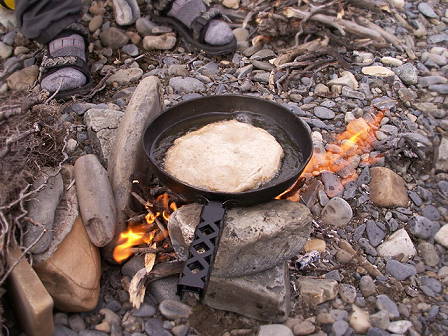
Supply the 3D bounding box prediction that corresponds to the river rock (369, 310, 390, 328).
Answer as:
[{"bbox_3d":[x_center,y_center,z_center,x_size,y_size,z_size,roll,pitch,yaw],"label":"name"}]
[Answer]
[{"bbox_3d":[0.220,0.214,0.640,0.029,0.018,0.024,13,40,14],"label":"river rock"}]

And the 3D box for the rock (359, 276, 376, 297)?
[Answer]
[{"bbox_3d":[0.210,0.172,0.664,0.026,0.023,0.033,0,39,0],"label":"rock"}]

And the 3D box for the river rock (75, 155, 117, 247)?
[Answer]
[{"bbox_3d":[-0.207,0.051,0.719,0.053,0.045,0.168,-12,50,-16],"label":"river rock"}]

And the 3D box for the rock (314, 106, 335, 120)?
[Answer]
[{"bbox_3d":[0.227,-0.123,1.026,0.045,0.026,0.040,0,39,0],"label":"rock"}]

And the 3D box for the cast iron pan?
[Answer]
[{"bbox_3d":[-0.006,0.023,0.717,0.280,0.056,0.456,7,39,6],"label":"cast iron pan"}]

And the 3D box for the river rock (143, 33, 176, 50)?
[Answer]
[{"bbox_3d":[-0.191,-0.374,1.341,0.094,0.035,0.045,-2,39,-4],"label":"river rock"}]

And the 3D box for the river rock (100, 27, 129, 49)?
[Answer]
[{"bbox_3d":[-0.320,-0.381,1.324,0.080,0.060,0.068,0,39,0],"label":"river rock"}]

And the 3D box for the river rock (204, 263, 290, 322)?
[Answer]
[{"bbox_3d":[0.036,0.162,0.644,0.116,0.062,0.085,8,40,10],"label":"river rock"}]

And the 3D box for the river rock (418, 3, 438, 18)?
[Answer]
[{"bbox_3d":[0.680,-0.524,1.508,0.062,0.045,0.070,10,40,12],"label":"river rock"}]

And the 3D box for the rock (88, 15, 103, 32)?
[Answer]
[{"bbox_3d":[-0.399,-0.449,1.407,0.046,0.052,0.055,0,39,0],"label":"rock"}]

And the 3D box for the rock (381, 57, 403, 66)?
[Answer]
[{"bbox_3d":[0.478,-0.304,1.292,0.060,0.014,0.026,15,41,15],"label":"rock"}]

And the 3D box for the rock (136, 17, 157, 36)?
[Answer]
[{"bbox_3d":[-0.237,-0.432,1.385,0.062,0.056,0.065,0,39,0],"label":"rock"}]

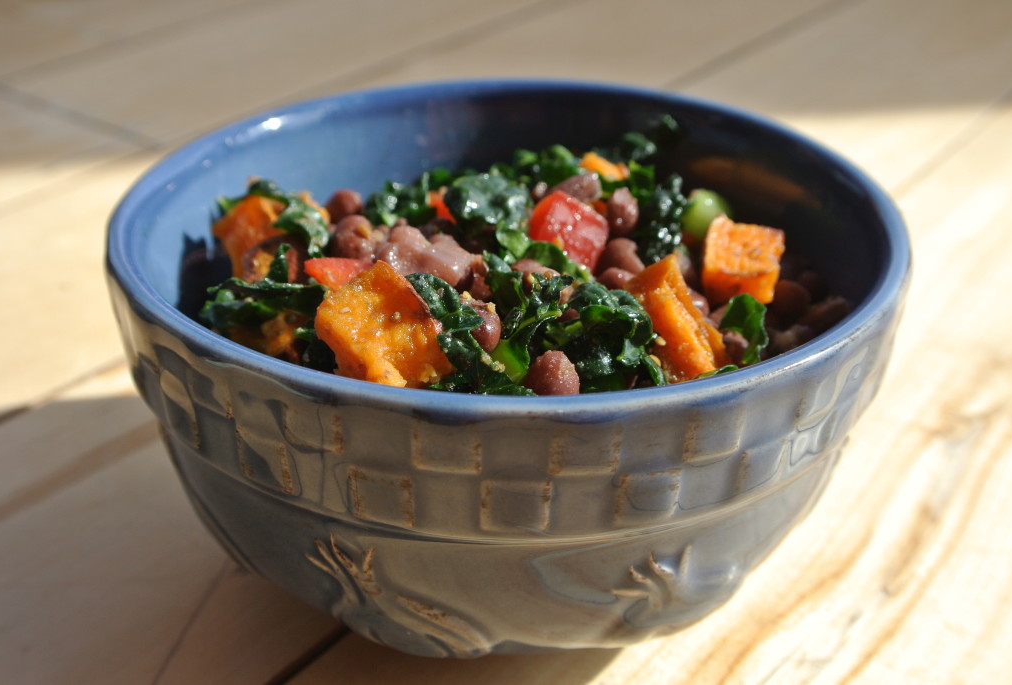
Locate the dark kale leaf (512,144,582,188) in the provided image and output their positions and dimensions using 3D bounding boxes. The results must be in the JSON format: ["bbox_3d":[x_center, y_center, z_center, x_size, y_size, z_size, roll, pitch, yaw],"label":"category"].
[{"bbox_3d":[0.010,-0.043,0.305,0.017,0.008,0.010,0,30,0],"label":"dark kale leaf"}]

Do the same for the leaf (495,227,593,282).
[{"bbox_3d":[0.007,-0.018,0.261,0.020,0.007,0.011,0,30,0],"label":"leaf"}]

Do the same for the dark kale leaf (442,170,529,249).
[{"bbox_3d":[-0.004,-0.029,0.273,0.019,0.012,0.014,0,30,0],"label":"dark kale leaf"}]

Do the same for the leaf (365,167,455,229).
[{"bbox_3d":[-0.022,-0.034,0.291,0.022,0.010,0.013,0,30,0],"label":"leaf"}]

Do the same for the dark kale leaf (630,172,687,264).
[{"bbox_3d":[0.034,-0.028,0.279,0.012,0.017,0.011,0,30,0],"label":"dark kale leaf"}]

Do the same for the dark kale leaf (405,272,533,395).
[{"bbox_3d":[-0.007,-0.002,0.233,0.024,0.016,0.018,0,30,0],"label":"dark kale leaf"}]

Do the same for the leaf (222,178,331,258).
[{"bbox_3d":[-0.051,-0.028,0.278,0.024,0.013,0.014,0,30,0],"label":"leaf"}]

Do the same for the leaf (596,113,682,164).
[{"bbox_3d":[0.033,-0.050,0.308,0.021,0.010,0.010,0,30,0],"label":"leaf"}]

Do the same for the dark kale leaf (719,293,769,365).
[{"bbox_3d":[0.046,-0.003,0.241,0.010,0.012,0.008,0,30,0],"label":"dark kale leaf"}]

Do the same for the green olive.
[{"bbox_3d":[0.046,-0.029,0.285,0.011,0.011,0.011,0,30,0],"label":"green olive"}]

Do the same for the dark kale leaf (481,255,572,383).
[{"bbox_3d":[0.004,-0.005,0.238,0.017,0.017,0.018,0,30,0],"label":"dark kale leaf"}]

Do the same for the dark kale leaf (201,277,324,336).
[{"bbox_3d":[-0.048,-0.007,0.246,0.025,0.008,0.011,0,30,0],"label":"dark kale leaf"}]

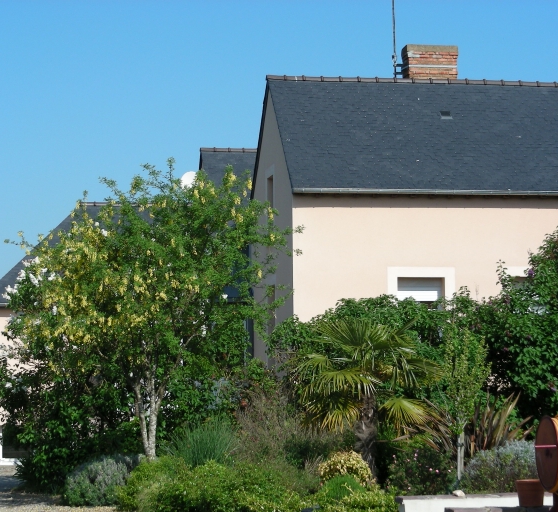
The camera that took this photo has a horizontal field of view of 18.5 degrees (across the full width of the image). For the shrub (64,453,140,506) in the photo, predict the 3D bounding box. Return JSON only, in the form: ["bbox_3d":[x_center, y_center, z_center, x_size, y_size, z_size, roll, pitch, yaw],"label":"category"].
[{"bbox_3d":[-2.573,3.266,25.000,1.120,0.800,1.000,-1,-4,0],"label":"shrub"}]

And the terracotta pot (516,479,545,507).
[{"bbox_3d":[2.361,2.222,16.100,0.263,0.260,0.263,-1,-4,0],"label":"terracotta pot"}]

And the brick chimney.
[{"bbox_3d":[3.471,-4.353,39.321,1.150,0.850,0.500,0,-4,-11],"label":"brick chimney"}]

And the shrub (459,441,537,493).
[{"bbox_3d":[2.482,2.381,19.300,0.870,0.600,0.720,-1,-4,0],"label":"shrub"}]

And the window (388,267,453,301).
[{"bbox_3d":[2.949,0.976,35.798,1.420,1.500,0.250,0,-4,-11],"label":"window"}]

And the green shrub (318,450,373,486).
[{"bbox_3d":[0.776,2.496,20.000,0.630,0.460,0.600,-1,-4,0],"label":"green shrub"}]

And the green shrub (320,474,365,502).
[{"bbox_3d":[0.715,2.587,19.000,0.510,0.340,0.480,-1,-4,0],"label":"green shrub"}]

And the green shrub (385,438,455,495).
[{"bbox_3d":[1.606,2.412,19.600,0.800,0.650,0.720,-1,-4,0],"label":"green shrub"}]

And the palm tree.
[{"bbox_3d":[1.112,1.824,21.800,1.880,2.120,1.850,-1,-4,0],"label":"palm tree"}]

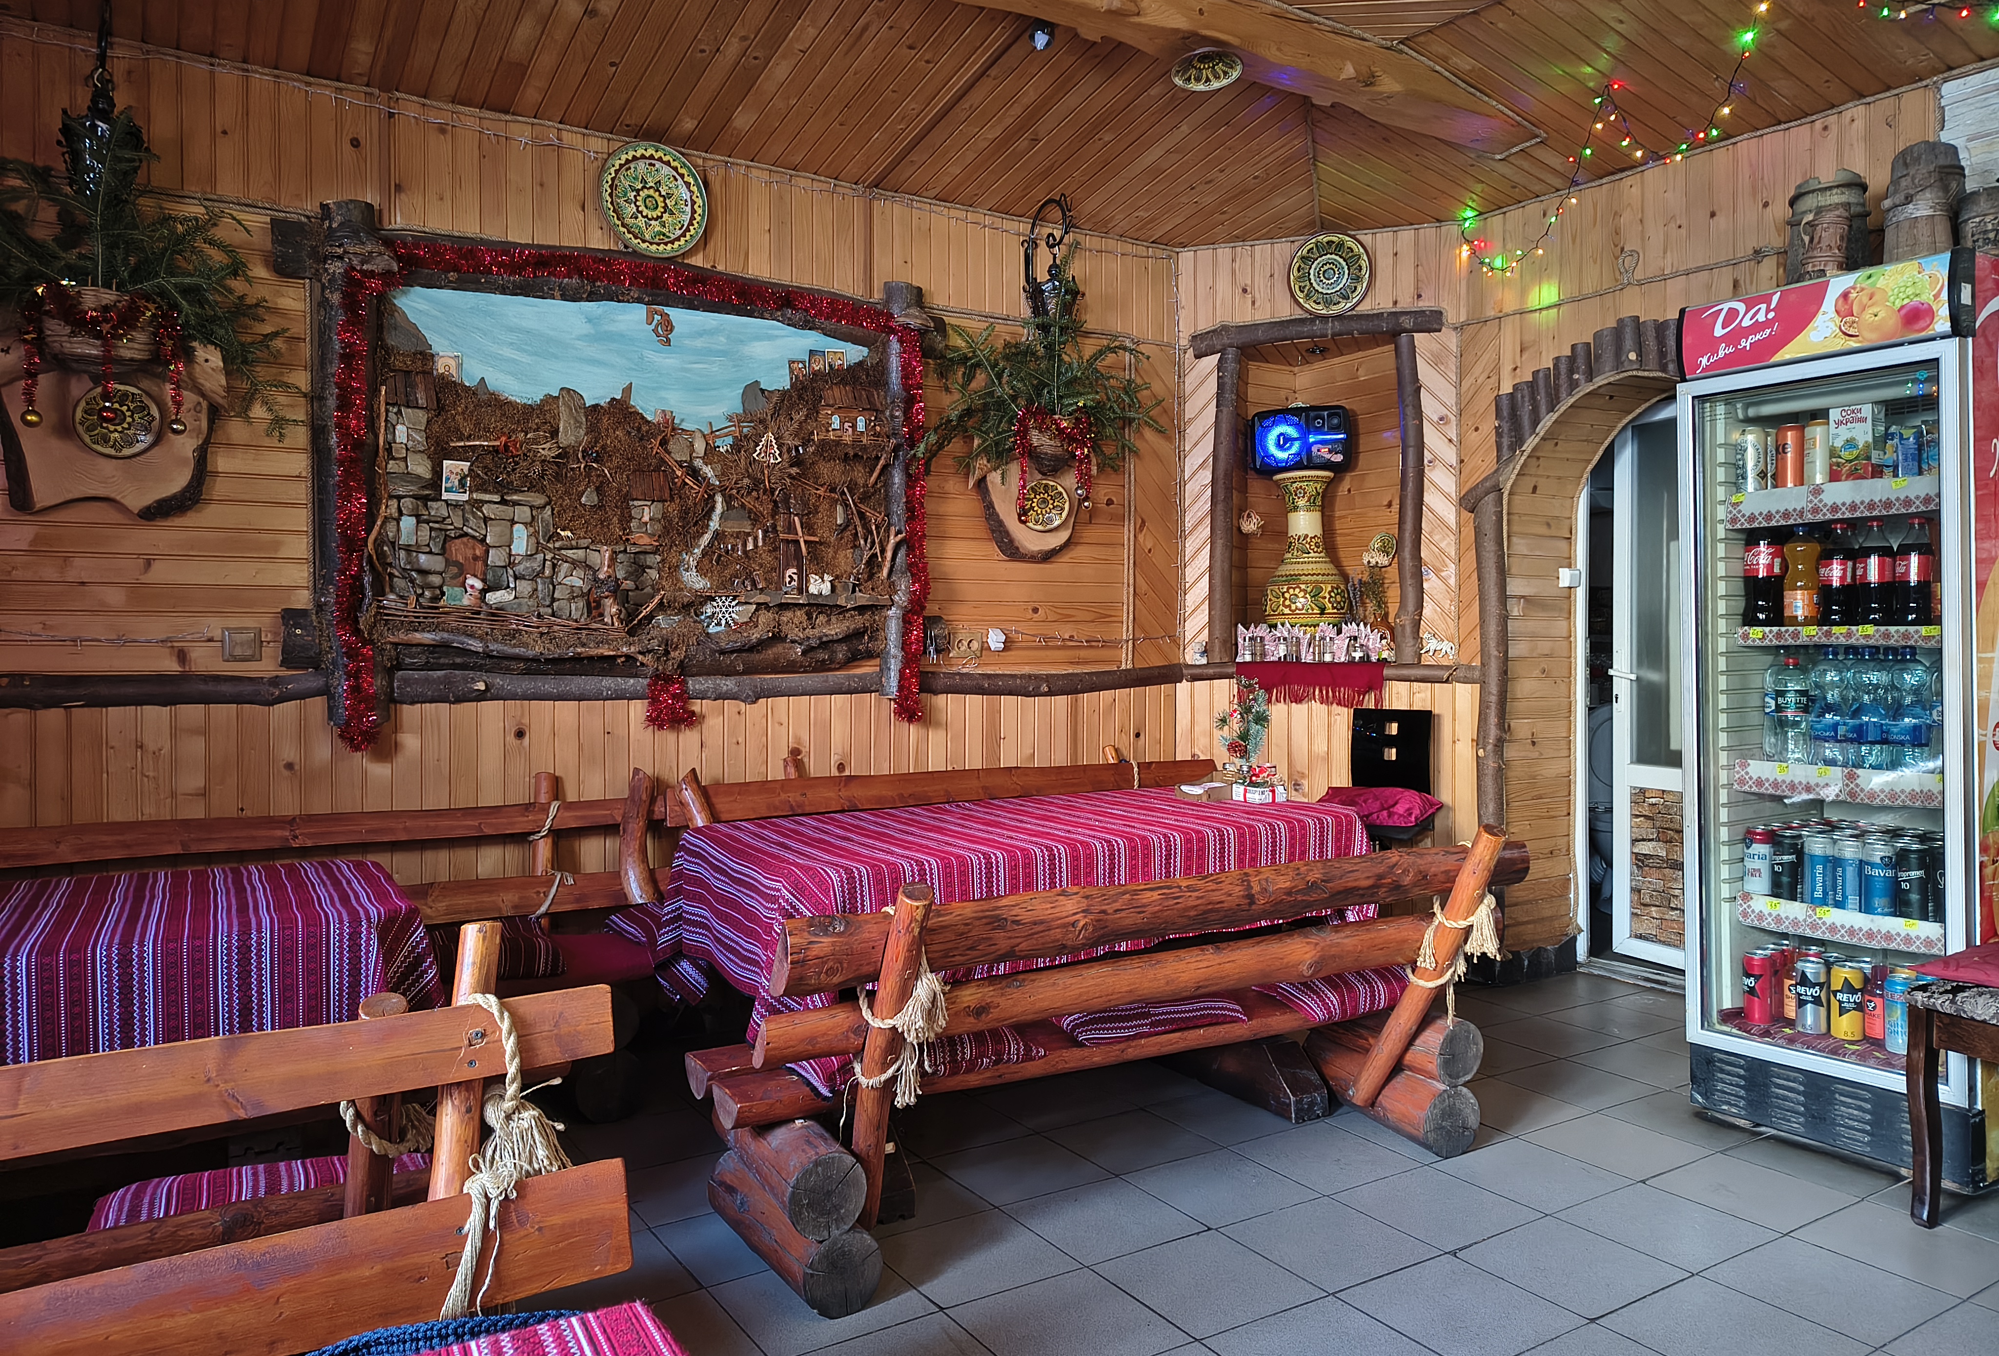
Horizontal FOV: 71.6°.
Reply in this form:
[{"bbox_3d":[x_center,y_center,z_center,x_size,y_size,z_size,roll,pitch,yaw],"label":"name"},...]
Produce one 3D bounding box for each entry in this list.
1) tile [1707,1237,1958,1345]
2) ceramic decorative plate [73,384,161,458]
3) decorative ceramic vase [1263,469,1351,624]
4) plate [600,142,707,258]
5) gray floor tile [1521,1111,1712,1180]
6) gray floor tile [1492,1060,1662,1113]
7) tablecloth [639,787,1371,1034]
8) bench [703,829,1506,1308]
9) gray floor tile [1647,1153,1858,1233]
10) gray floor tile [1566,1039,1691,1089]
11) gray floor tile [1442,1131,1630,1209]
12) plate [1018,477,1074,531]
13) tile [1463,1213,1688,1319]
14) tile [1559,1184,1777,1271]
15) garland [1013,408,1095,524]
[{"bbox_3d":[1.462,1.081,2.445,0.300,0.010,0.300,-1,3,-33],"label":"tile"},{"bbox_3d":[-2.006,-0.584,3.154,0.170,0.170,0.022,-1,3,-34],"label":"ceramic decorative plate"},{"bbox_3d":[1.103,-0.399,4.992,0.307,0.678,0.307,1,2,12],"label":"decorative ceramic vase"},{"bbox_3d":[-0.960,-1.330,3.863,0.310,0.310,0.035,-1,3,-34],"label":"plate"},{"bbox_3d":[1.412,1.072,3.167,0.305,0.010,0.305,-1,2,-33],"label":"gray floor tile"},{"bbox_3d":[1.505,1.057,3.592,0.305,0.010,0.305,-1,2,-33],"label":"gray floor tile"},{"bbox_3d":[0.090,0.506,3.330,1.600,0.350,0.740,-1,2,-33],"label":"tablecloth"},{"bbox_3d":[0.324,0.708,2.941,1.880,0.730,0.580,-1,2,-28],"label":"bench"},{"bbox_3d":[1.554,1.066,2.863,0.300,0.010,0.300,-1,3,-33],"label":"gray floor tile"},{"bbox_3d":[1.764,1.051,3.758,0.305,0.010,0.305,-1,2,-33],"label":"gray floor tile"},{"bbox_3d":[1.152,1.077,3.001,0.305,0.010,0.305,-1,2,-33],"label":"gray floor tile"},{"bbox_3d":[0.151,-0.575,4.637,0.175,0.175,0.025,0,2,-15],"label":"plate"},{"bbox_3d":[1.044,1.076,2.536,0.300,0.010,0.300,-1,3,-33],"label":"tile"},{"bbox_3d":[1.299,1.071,2.700,0.300,0.010,0.300,-1,3,-33],"label":"tile"},{"bbox_3d":[0.173,-0.700,4.521,0.270,0.370,0.160,-1,3,-34],"label":"garland"}]

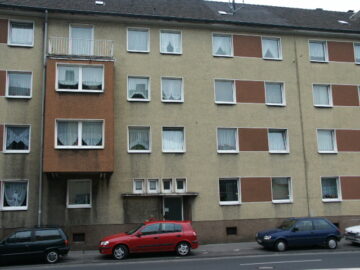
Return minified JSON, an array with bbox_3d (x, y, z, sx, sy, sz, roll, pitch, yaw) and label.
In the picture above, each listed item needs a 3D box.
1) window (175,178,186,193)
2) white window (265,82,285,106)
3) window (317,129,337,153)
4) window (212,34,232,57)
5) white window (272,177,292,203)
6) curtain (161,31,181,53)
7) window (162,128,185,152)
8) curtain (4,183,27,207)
[{"bbox_3d":[0.086,2.596,19.659,0.565,0.768,0.160,1,-10,-12],"label":"window"},{"bbox_3d":[5.344,-2.341,21.637,1.195,1.366,0.170,1,-10,-12],"label":"white window"},{"bbox_3d":[8.385,0.355,21.904,1.235,1.360,0.180,1,-10,-12],"label":"window"},{"bbox_3d":[2.499,-5.167,22.272,1.218,1.364,0.150,1,-10,-12],"label":"window"},{"bbox_3d":[5.510,2.988,20.770,1.187,1.398,0.160,1,-10,-12],"label":"white window"},{"bbox_3d":[-0.515,-5.196,21.797,1.050,1.200,0.080,1,-10,-12],"label":"curtain"},{"bbox_3d":[-0.314,0.275,19.990,1.212,1.377,0.160,1,-10,-12],"label":"window"},{"bbox_3d":[-7.874,2.849,18.435,1.004,1.116,0.100,1,-10,-12],"label":"curtain"}]

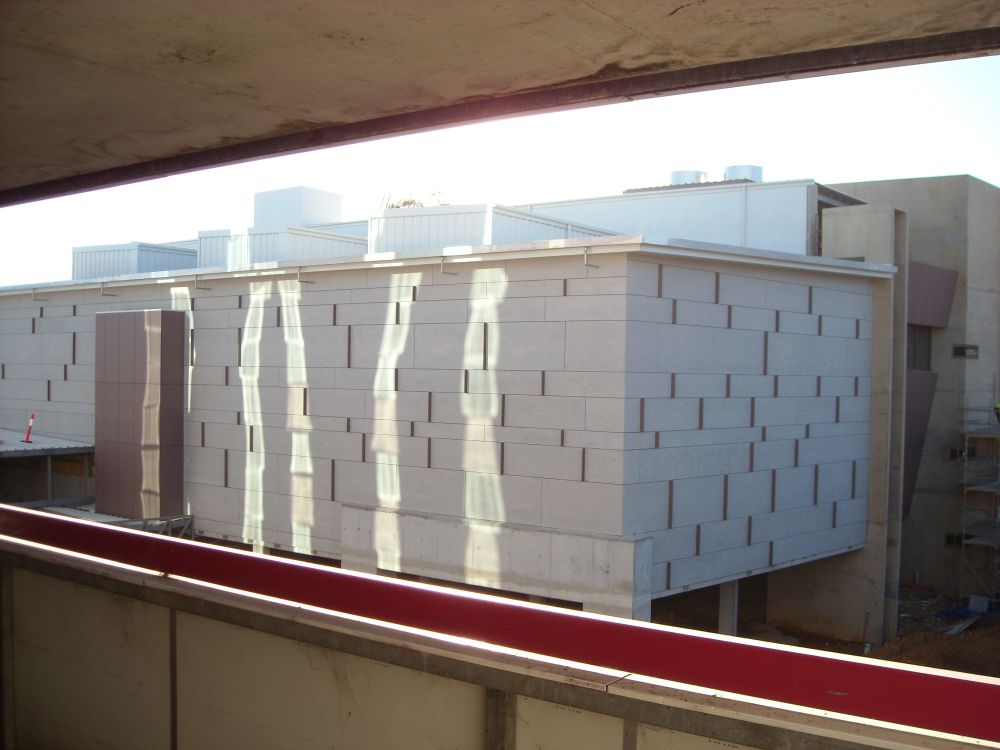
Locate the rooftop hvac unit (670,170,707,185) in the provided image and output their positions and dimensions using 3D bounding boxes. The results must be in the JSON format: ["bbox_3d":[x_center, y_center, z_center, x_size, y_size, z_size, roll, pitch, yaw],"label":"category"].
[{"bbox_3d":[7.271,-7.320,38.900,1.360,0.750,1.360,1,1,36],"label":"rooftop hvac unit"}]

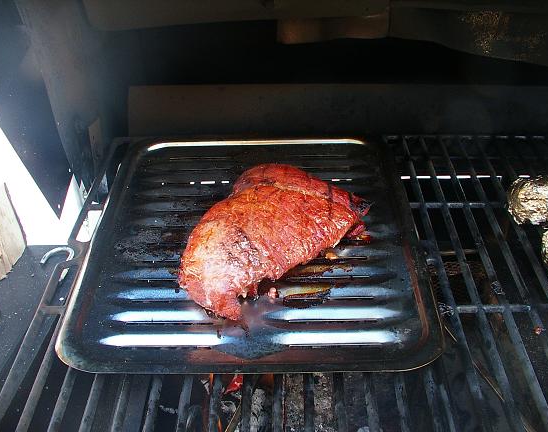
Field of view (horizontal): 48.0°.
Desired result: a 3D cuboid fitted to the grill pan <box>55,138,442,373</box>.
[{"bbox_3d":[-0.021,0.024,0.661,0.340,0.025,0.374,-1,38,1],"label":"grill pan"}]

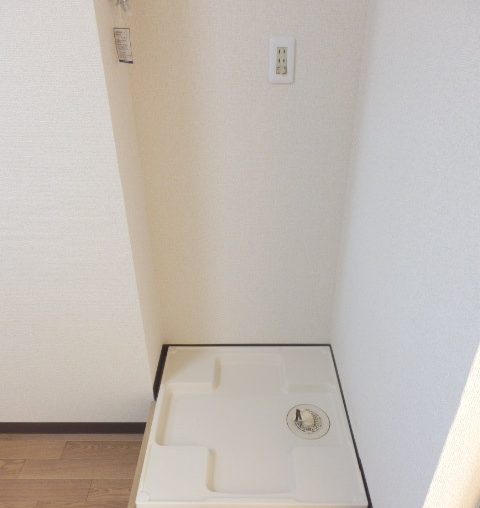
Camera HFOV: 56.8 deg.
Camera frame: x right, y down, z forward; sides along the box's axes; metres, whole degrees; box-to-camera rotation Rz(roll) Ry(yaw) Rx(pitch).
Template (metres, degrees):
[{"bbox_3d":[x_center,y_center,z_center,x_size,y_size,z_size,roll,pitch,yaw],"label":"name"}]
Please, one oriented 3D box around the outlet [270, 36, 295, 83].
[{"bbox_3d":[0.119,-0.543,1.249,0.071,0.120,0.012,0,29,1],"label":"outlet"}]

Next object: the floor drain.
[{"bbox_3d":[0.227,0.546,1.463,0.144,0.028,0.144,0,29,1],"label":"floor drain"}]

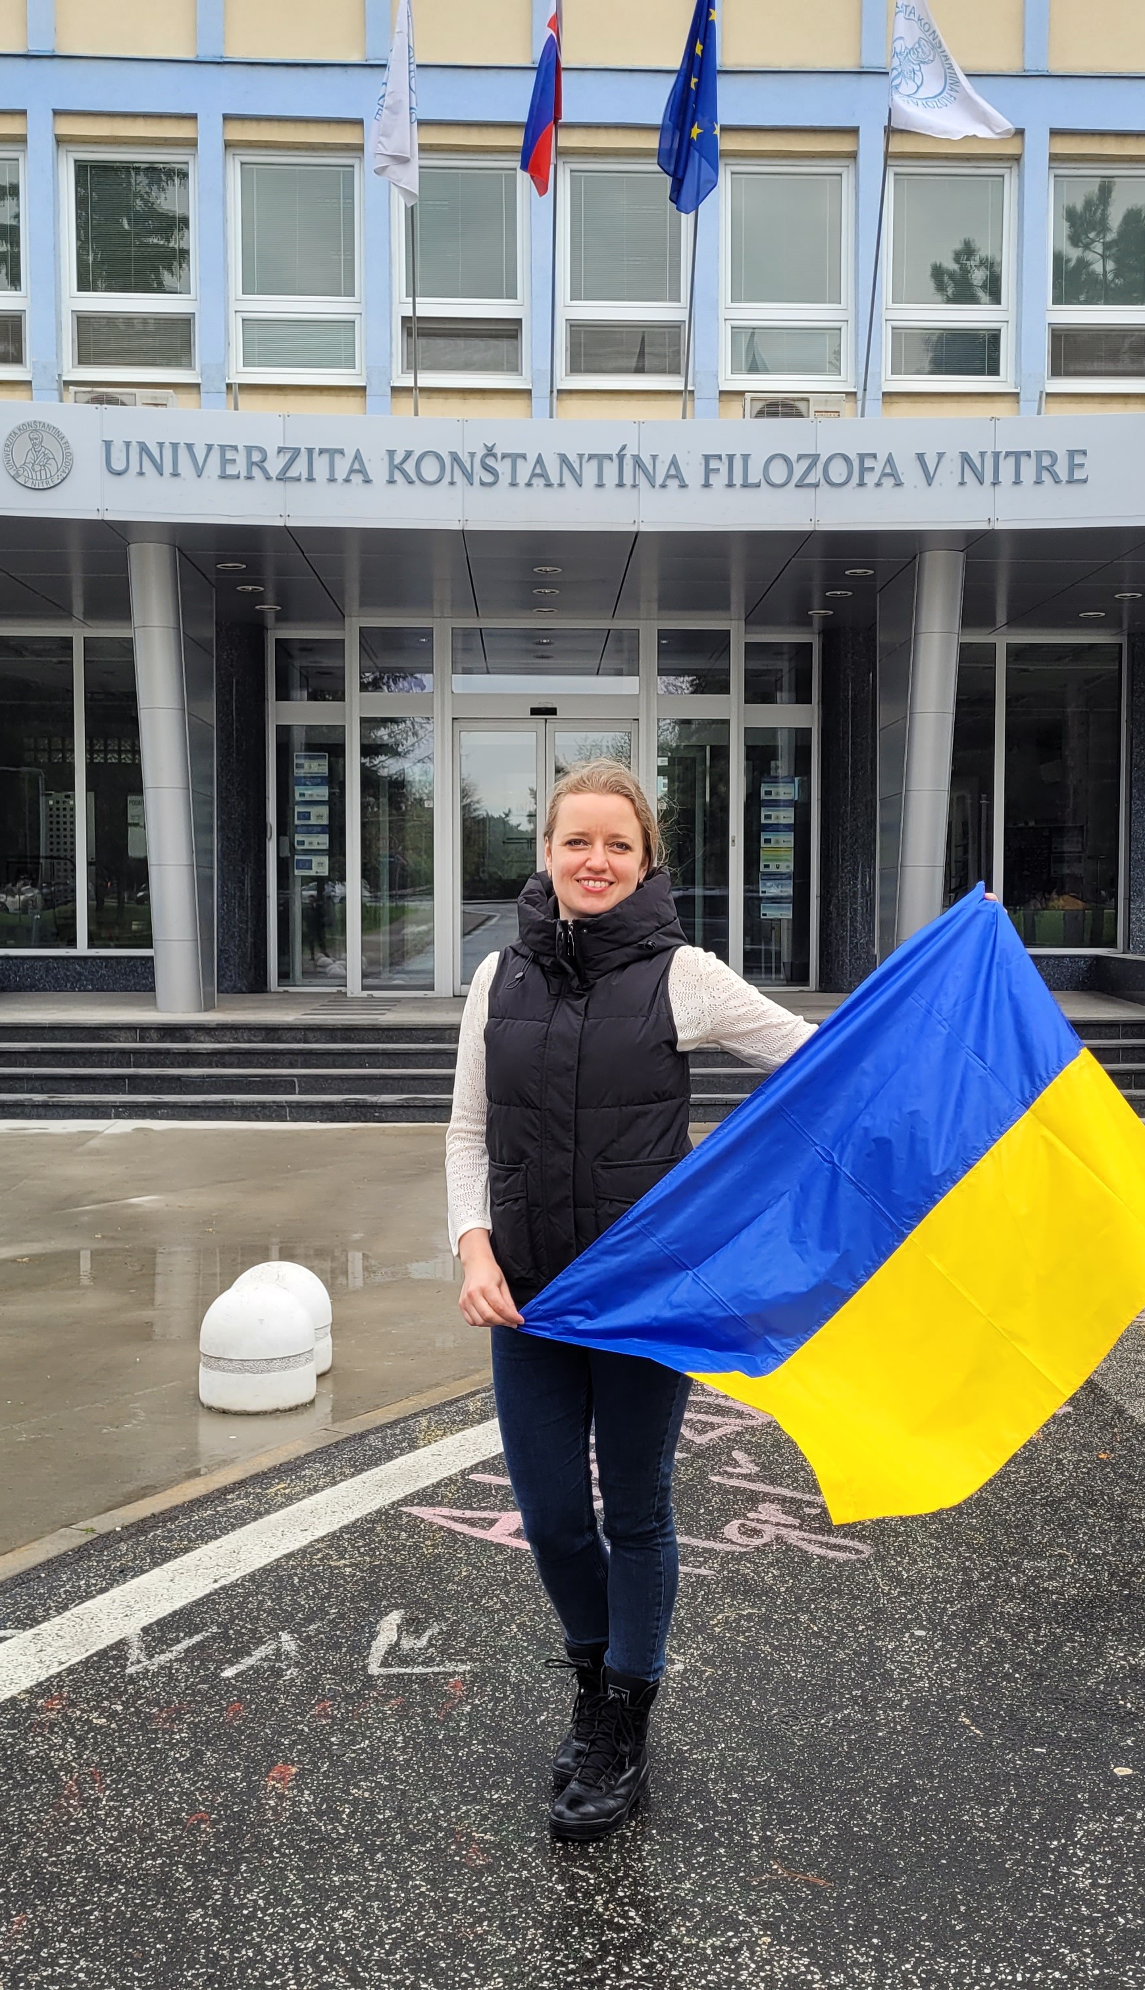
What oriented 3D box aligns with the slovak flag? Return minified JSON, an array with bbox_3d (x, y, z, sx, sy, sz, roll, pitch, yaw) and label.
[{"bbox_3d":[-0.247,-7.472,16.400,0.360,1.750,0.300,0,3,-2],"label":"slovak flag"}]

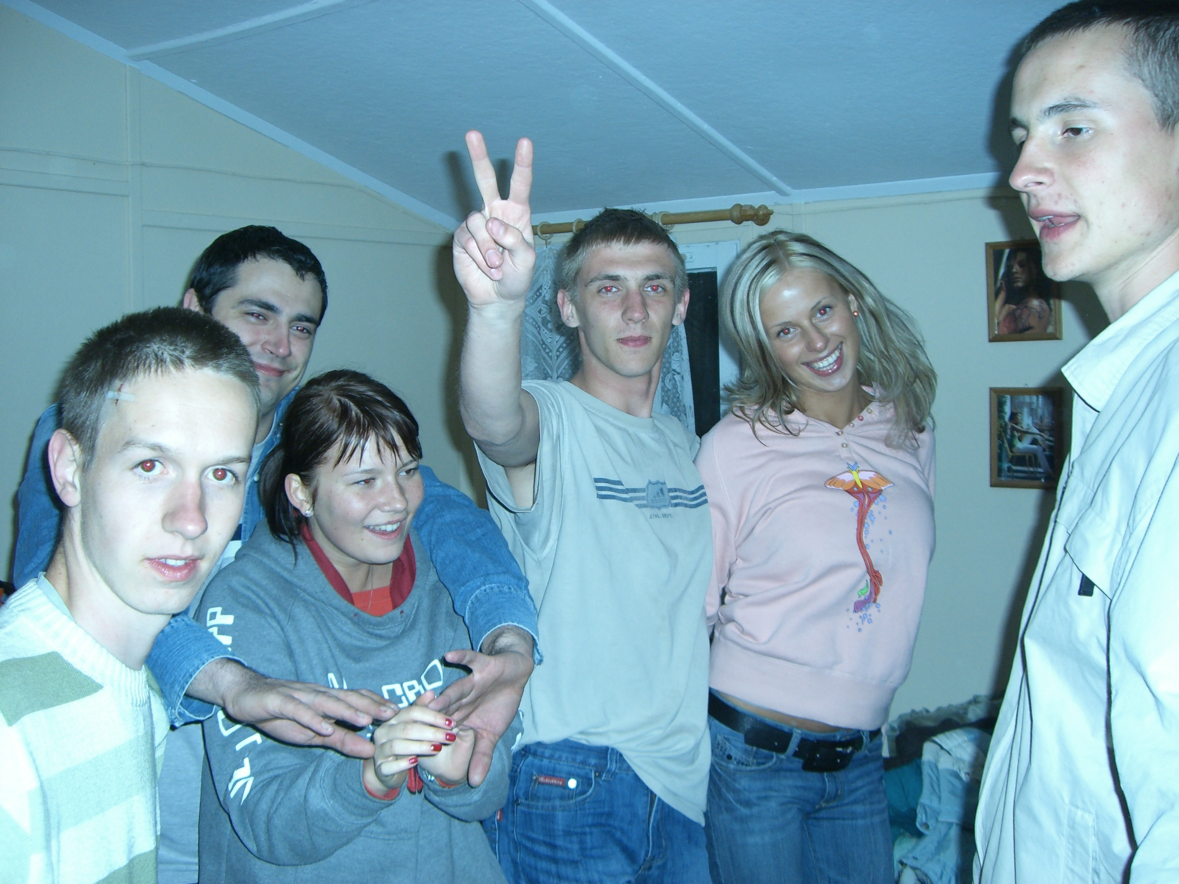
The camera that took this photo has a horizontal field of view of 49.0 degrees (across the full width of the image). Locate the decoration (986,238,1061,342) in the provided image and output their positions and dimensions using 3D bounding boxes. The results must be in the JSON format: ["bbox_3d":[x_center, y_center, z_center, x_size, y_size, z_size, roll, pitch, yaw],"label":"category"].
[{"bbox_3d":[0.786,-0.273,2.341,0.130,0.182,0.018,1,4,32],"label":"decoration"}]

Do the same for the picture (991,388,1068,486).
[{"bbox_3d":[0.795,-0.006,2.354,0.130,0.182,0.018,1,4,32],"label":"picture"}]

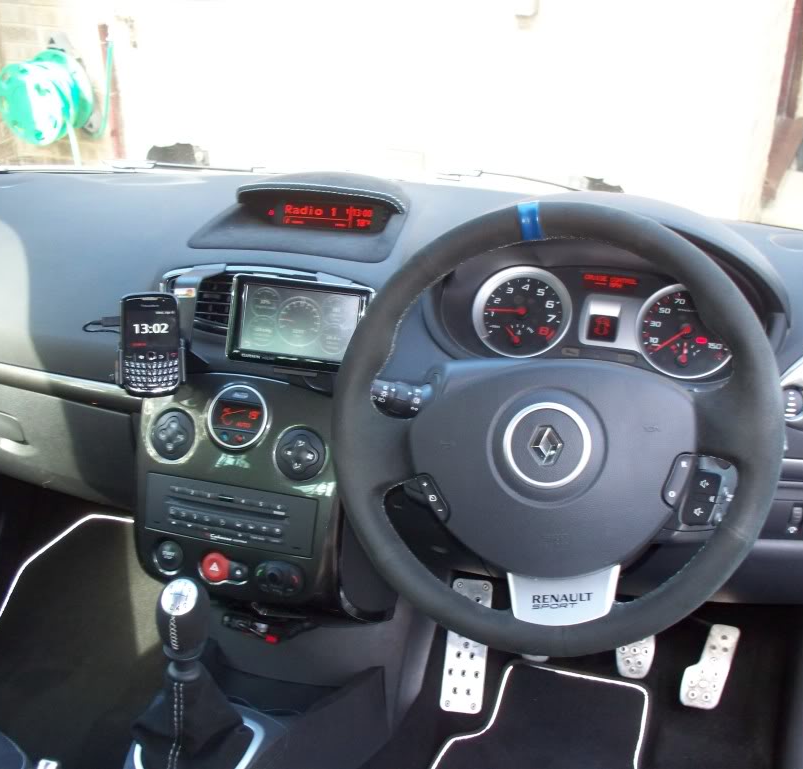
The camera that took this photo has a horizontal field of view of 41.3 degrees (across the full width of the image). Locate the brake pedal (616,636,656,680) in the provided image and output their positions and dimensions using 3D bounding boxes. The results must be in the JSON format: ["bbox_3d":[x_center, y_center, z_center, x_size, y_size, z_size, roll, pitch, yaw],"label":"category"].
[{"bbox_3d":[0.324,0.373,1.475,0.057,0.066,0.020,8,-6,14],"label":"brake pedal"}]

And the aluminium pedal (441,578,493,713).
[{"bbox_3d":[0.091,0.360,1.464,0.060,0.178,0.020,5,-12,14],"label":"aluminium pedal"}]

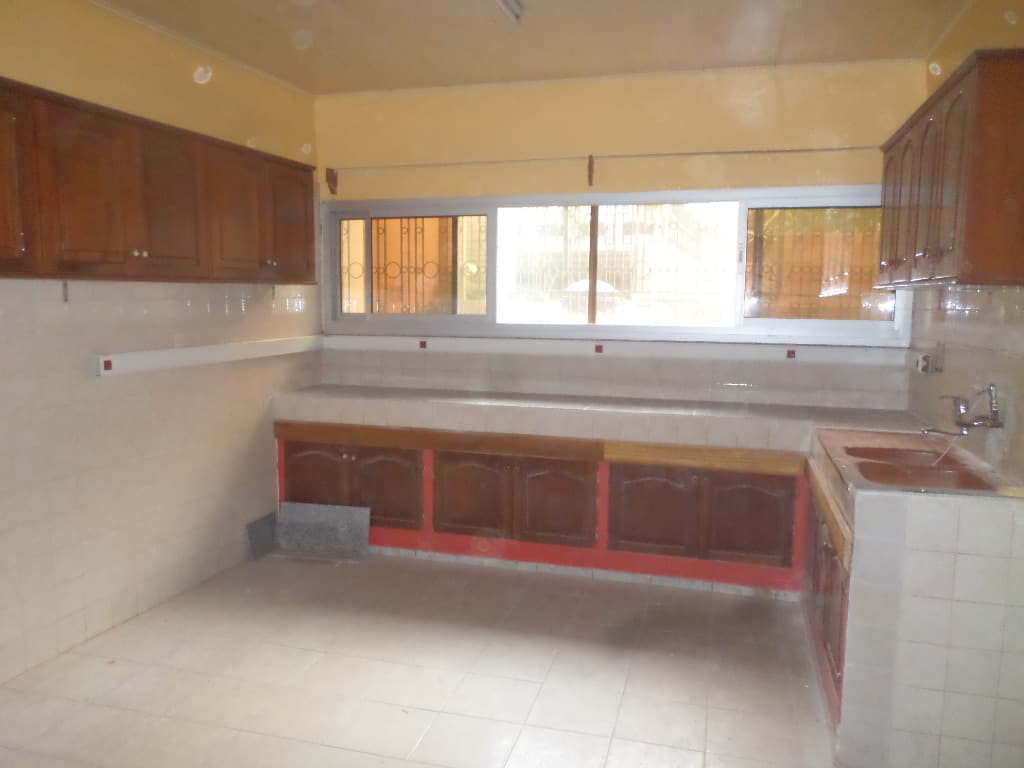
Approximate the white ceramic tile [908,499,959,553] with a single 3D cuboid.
[{"bbox_3d":[1.315,0.447,2.319,0.148,0.152,0.010,2,7,16],"label":"white ceramic tile"}]

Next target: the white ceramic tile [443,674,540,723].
[{"bbox_3d":[-0.067,1.202,2.834,0.315,0.010,0.304,2,7,16],"label":"white ceramic tile"}]

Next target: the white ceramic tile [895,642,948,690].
[{"bbox_3d":[1.315,0.905,2.381,0.150,0.150,0.010,2,7,16],"label":"white ceramic tile"}]

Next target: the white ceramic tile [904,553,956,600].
[{"bbox_3d":[1.321,0.600,2.347,0.150,0.150,0.010,2,7,16],"label":"white ceramic tile"}]

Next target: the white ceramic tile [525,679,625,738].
[{"bbox_3d":[0.238,1.213,2.754,0.312,0.010,0.309,2,7,16],"label":"white ceramic tile"}]

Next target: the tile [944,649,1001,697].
[{"bbox_3d":[1.457,0.910,2.341,0.150,0.150,0.010,2,7,16],"label":"tile"}]

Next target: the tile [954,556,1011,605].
[{"bbox_3d":[1.462,0.605,2.307,0.150,0.150,0.010,2,7,16],"label":"tile"}]

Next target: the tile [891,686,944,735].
[{"bbox_3d":[1.313,1.052,2.393,0.148,0.152,0.010,2,7,16],"label":"tile"}]

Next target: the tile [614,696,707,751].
[{"bbox_3d":[0.551,1.252,2.729,0.310,0.010,0.310,2,7,16],"label":"tile"}]

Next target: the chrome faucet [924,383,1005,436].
[{"bbox_3d":[1.671,0.093,2.751,0.245,0.171,0.160,2,7,16],"label":"chrome faucet"}]

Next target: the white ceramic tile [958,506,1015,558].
[{"bbox_3d":[1.464,0.454,2.290,0.150,0.150,0.010,2,7,16],"label":"white ceramic tile"}]

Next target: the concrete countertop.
[{"bbox_3d":[0.354,0.183,4.307,3.580,0.154,0.650,2,7,16],"label":"concrete countertop"}]

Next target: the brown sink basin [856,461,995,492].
[{"bbox_3d":[1.413,0.393,2.546,0.400,0.150,0.330,2,7,16],"label":"brown sink basin"}]

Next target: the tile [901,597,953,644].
[{"bbox_3d":[1.315,0.751,2.356,0.148,0.152,0.010,2,7,16],"label":"tile"}]

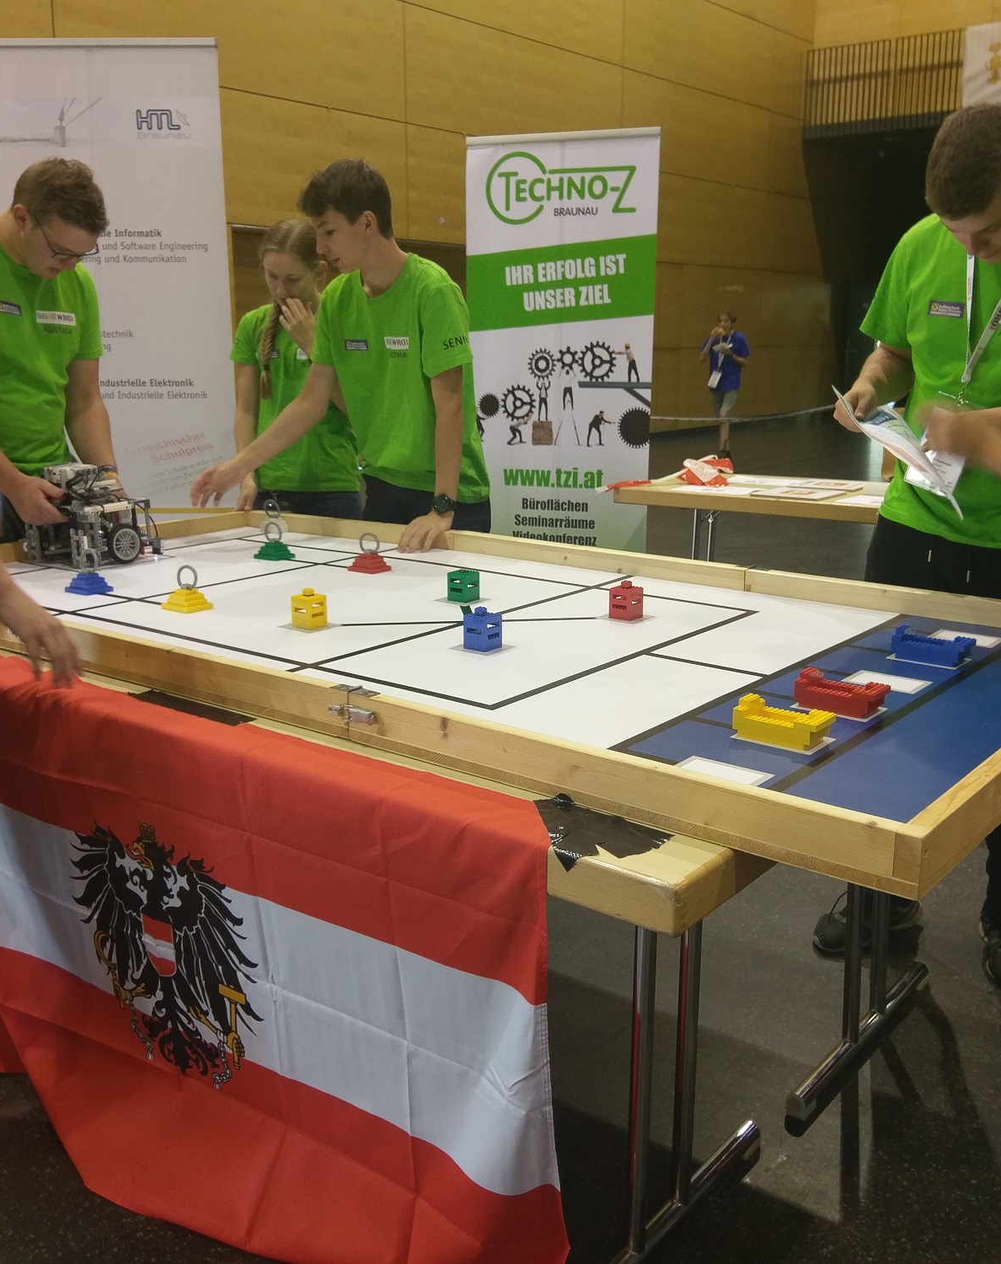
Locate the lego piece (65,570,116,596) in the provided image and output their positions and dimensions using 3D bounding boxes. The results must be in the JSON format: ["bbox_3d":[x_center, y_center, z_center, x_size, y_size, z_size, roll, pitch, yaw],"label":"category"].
[{"bbox_3d":[-0.880,-0.106,2.718,0.070,0.038,0.070,11,17,37],"label":"lego piece"}]

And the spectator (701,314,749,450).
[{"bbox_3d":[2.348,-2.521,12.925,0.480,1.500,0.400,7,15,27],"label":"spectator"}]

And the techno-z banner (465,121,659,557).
[{"bbox_3d":[0.251,-1.052,5.516,0.850,2.112,0.120,5,14,20],"label":"techno-z banner"}]

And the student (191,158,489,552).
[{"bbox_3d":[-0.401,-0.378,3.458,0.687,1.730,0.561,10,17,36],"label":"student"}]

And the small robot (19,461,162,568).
[{"bbox_3d":[-0.984,-0.286,3.080,0.235,0.220,0.230,10,17,37],"label":"small robot"}]

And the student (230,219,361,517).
[{"bbox_3d":[-0.567,-0.386,3.754,0.420,1.610,0.420,4,14,17],"label":"student"}]

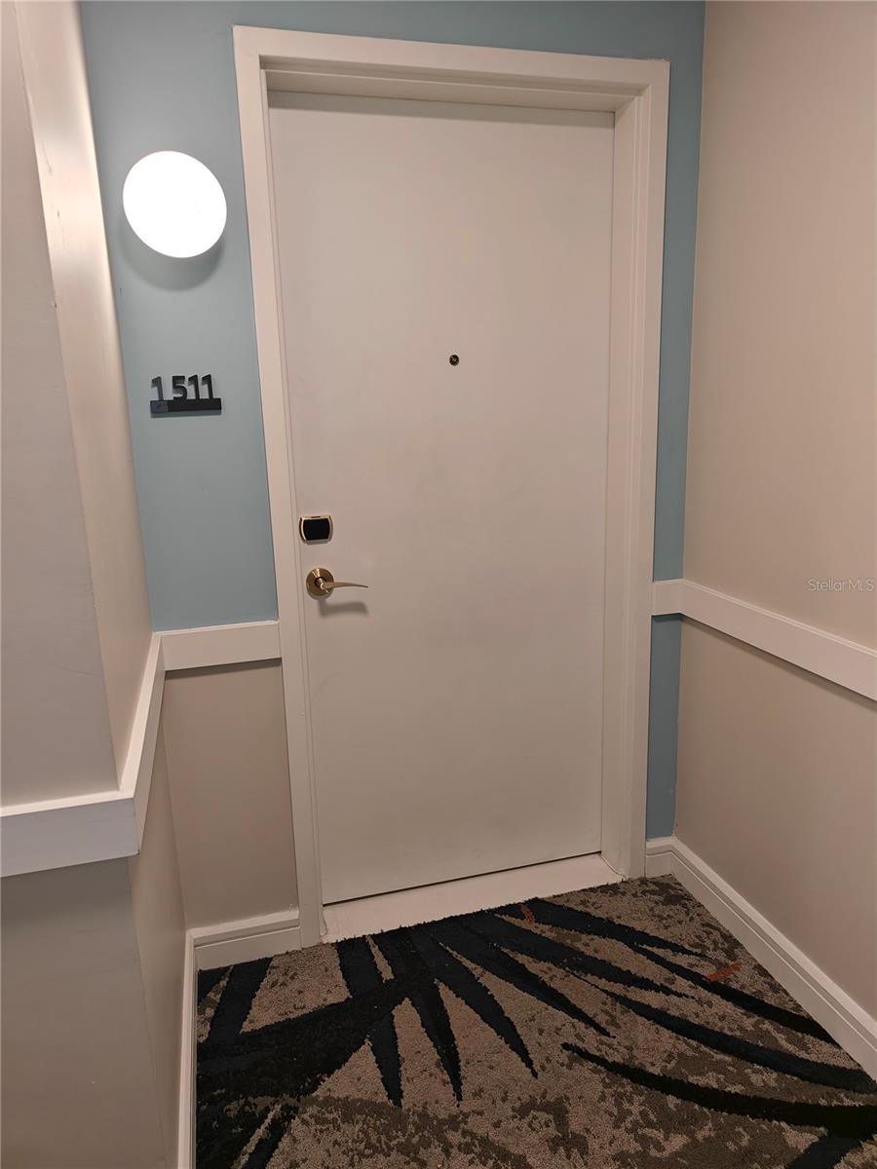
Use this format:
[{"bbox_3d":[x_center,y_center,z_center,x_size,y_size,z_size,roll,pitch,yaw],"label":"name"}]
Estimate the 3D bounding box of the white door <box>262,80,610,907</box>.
[{"bbox_3d":[0.050,-0.154,2.215,0.908,2.114,0.047,-5,13,-15],"label":"white door"}]

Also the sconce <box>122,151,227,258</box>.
[{"bbox_3d":[-0.544,-0.784,1.679,0.200,0.200,0.100,-5,13,-15],"label":"sconce"}]

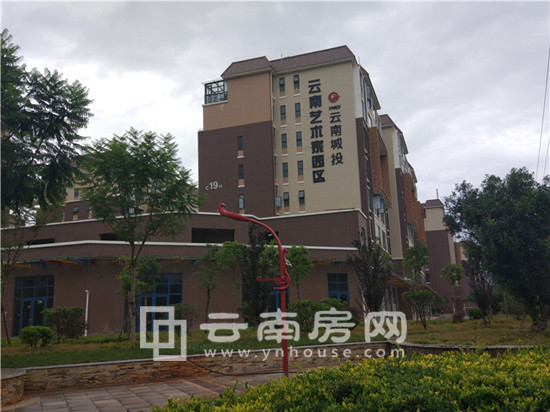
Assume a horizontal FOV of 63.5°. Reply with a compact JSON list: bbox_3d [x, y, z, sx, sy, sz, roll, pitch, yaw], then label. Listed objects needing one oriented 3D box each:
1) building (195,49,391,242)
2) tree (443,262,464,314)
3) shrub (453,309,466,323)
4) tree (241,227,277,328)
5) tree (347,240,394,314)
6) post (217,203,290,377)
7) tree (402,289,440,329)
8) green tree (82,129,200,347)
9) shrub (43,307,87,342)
[{"bbox_3d":[3.334,-2.365,49.755,17.700,24.000,15.500,-6,-13,20],"label":"building"},{"bbox_3d":[16.256,7.605,40.500,2.000,4.750,2.000,-1,-12,0],"label":"tree"},{"bbox_3d":[12.032,7.160,29.000,0.900,0.880,0.900,-1,-12,0],"label":"shrub"},{"bbox_3d":[-0.990,4.292,26.692,2.186,6.195,2.186,-2,-12,0],"label":"tree"},{"bbox_3d":[6.134,4.924,28.564,3.065,5.437,3.065,-2,-12,0],"label":"tree"},{"bbox_3d":[-0.467,1.735,9.447,1.500,3.662,0.300,-2,-12,0],"label":"post"},{"bbox_3d":[7.213,5.038,21.894,1.872,1.916,1.872,-2,-12,0],"label":"tree"},{"bbox_3d":[-4.187,0.829,13.948,3.600,6.922,3.600,-2,-12,0],"label":"green tree"},{"bbox_3d":[-8.284,4.683,17.500,1.700,1.450,1.600,-1,-12,0],"label":"shrub"}]

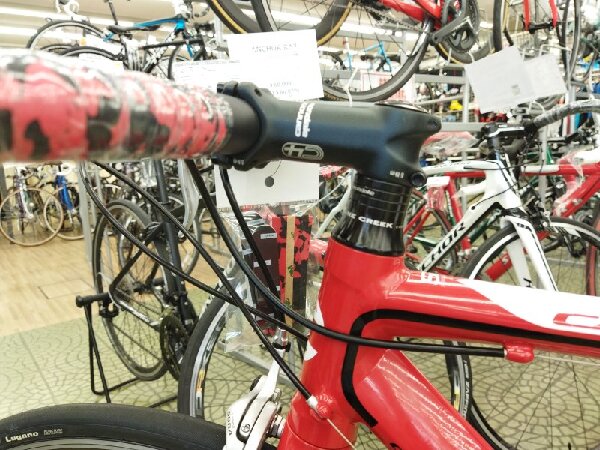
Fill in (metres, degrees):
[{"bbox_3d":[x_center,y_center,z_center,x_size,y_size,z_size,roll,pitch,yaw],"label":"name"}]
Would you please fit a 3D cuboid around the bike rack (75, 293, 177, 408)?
[{"bbox_3d":[-0.566,0.415,1.703,0.385,0.393,0.250,-12,13,-43],"label":"bike rack"}]

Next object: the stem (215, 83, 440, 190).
[{"bbox_3d":[0.012,-0.053,0.278,0.137,0.053,0.044,9,12,12],"label":"stem"}]

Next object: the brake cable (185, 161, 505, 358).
[{"bbox_3d":[0.021,0.016,0.256,0.176,0.129,0.041,-1,10,13],"label":"brake cable"}]

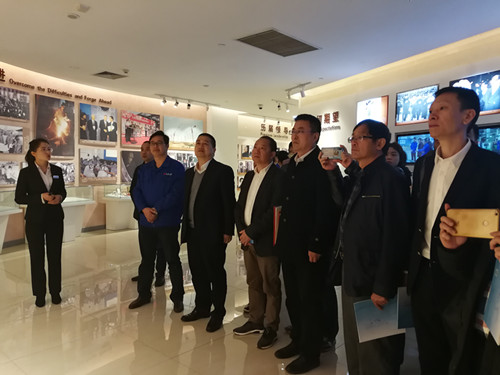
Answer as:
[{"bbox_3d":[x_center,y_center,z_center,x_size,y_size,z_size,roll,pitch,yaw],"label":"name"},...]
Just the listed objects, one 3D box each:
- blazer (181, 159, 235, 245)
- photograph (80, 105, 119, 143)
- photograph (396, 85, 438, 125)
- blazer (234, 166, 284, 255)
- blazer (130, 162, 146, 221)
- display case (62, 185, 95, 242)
[{"bbox_3d":[-0.381,0.132,3.506,0.510,0.770,0.310,1,2,37],"label":"blazer"},{"bbox_3d":[-3.567,-1.465,9.229,0.060,0.900,0.980,1,2,35],"label":"photograph"},{"bbox_3d":[2.950,-1.437,6.879,0.060,0.600,0.830,-1,2,-33],"label":"photograph"},{"bbox_3d":[0.081,0.177,3.197,0.310,0.720,0.460,-2,2,-42],"label":"blazer"},{"bbox_3d":[-1.242,0.050,4.824,0.500,0.720,0.300,1,2,28],"label":"blazer"},{"bbox_3d":[-3.800,0.530,7.810,0.620,1.080,1.400,1,2,27],"label":"display case"}]

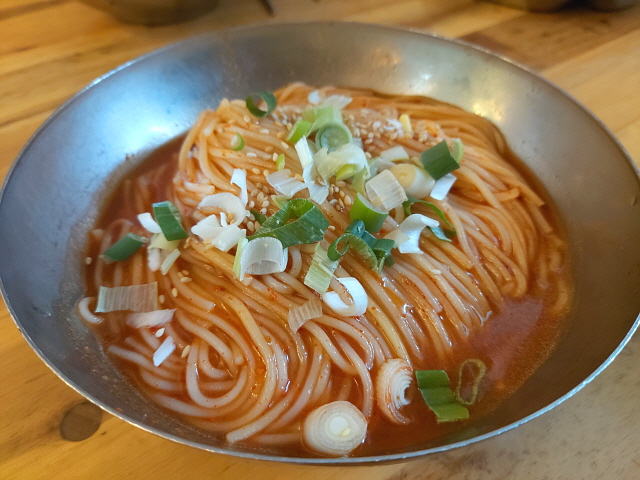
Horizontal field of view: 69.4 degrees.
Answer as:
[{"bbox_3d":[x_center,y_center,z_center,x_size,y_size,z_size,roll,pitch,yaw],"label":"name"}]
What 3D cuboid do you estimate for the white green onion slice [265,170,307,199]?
[{"bbox_3d":[-0.013,-0.022,0.178,0.015,0.004,0.010,18,63,9],"label":"white green onion slice"}]

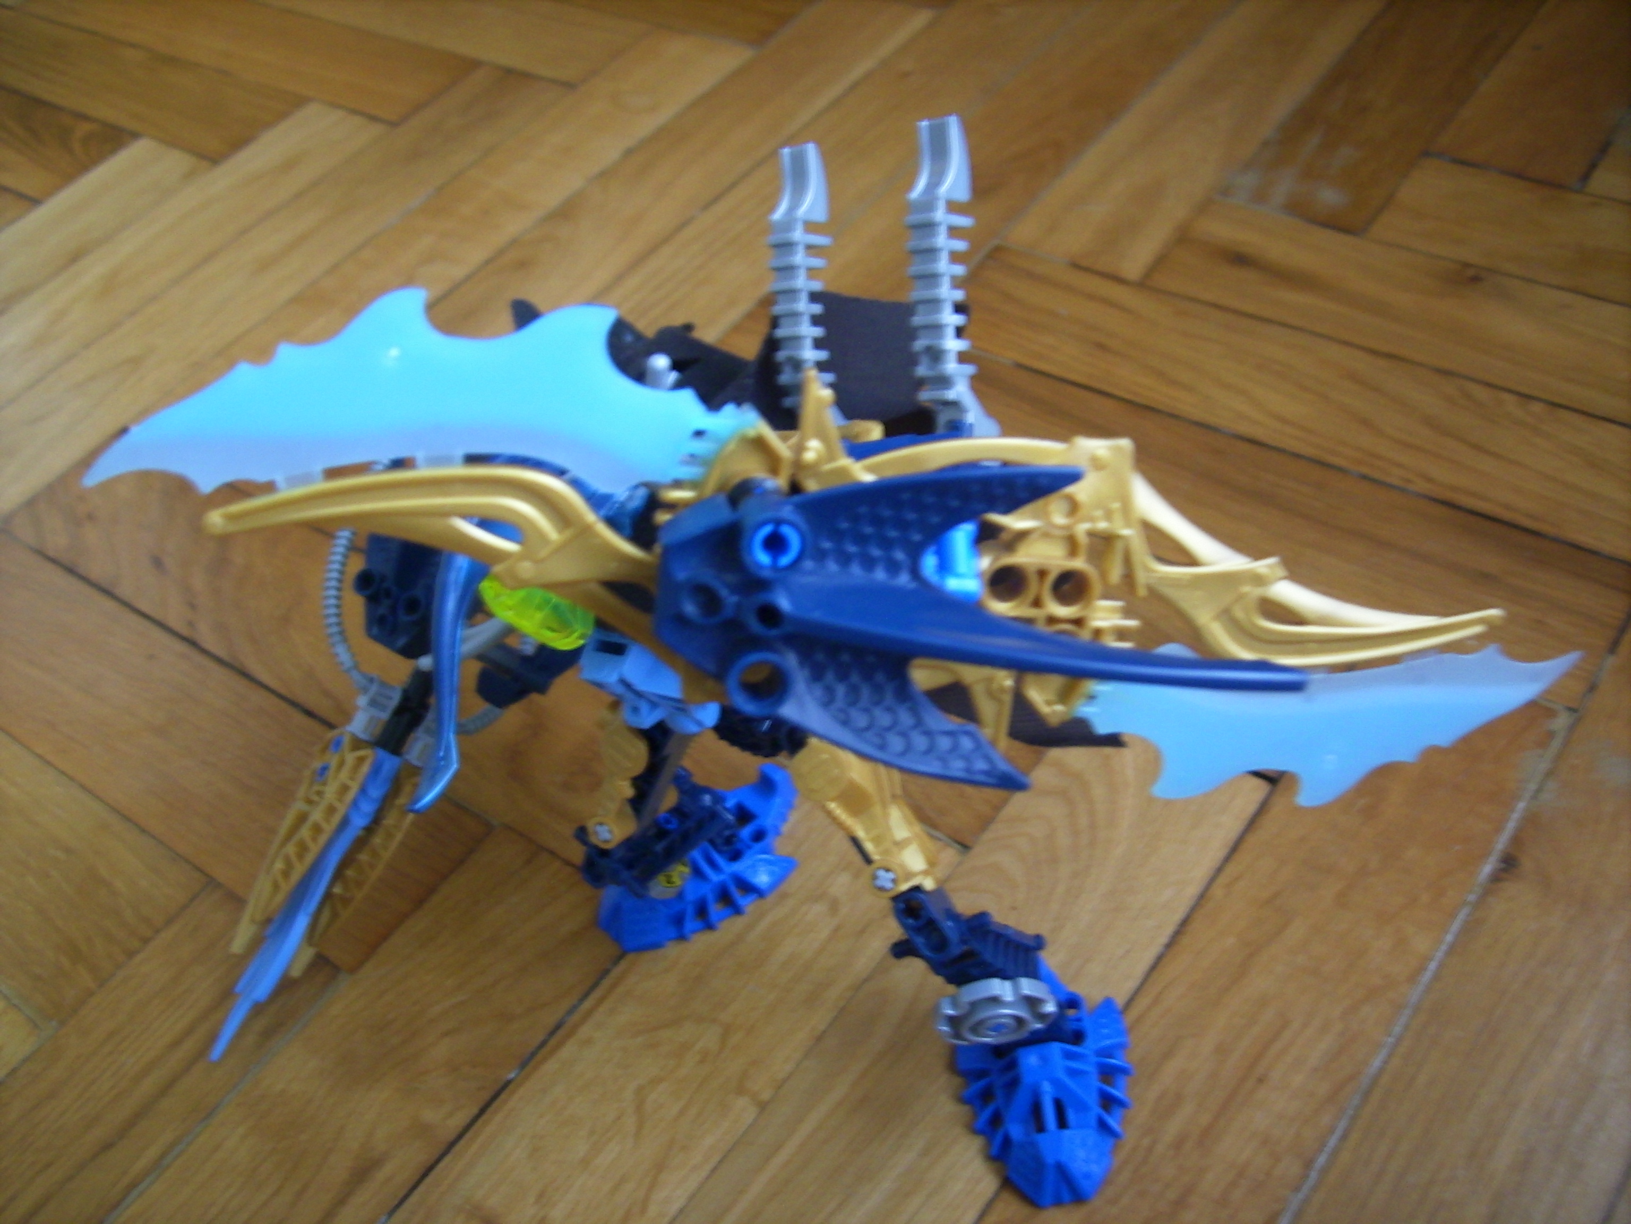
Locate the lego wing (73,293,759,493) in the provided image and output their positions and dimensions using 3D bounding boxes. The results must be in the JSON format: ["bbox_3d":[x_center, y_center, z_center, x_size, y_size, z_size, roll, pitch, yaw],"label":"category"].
[{"bbox_3d":[-0.043,-0.025,0.174,0.080,0.025,0.007,0,18,-9],"label":"lego wing"}]

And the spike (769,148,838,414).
[{"bbox_3d":[-0.001,-0.056,0.268,0.008,0.054,0.011,-3,0,38],"label":"spike"}]

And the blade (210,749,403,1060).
[{"bbox_3d":[-0.117,0.065,0.343,0.018,0.007,0.075,-4,56,62],"label":"blade"}]

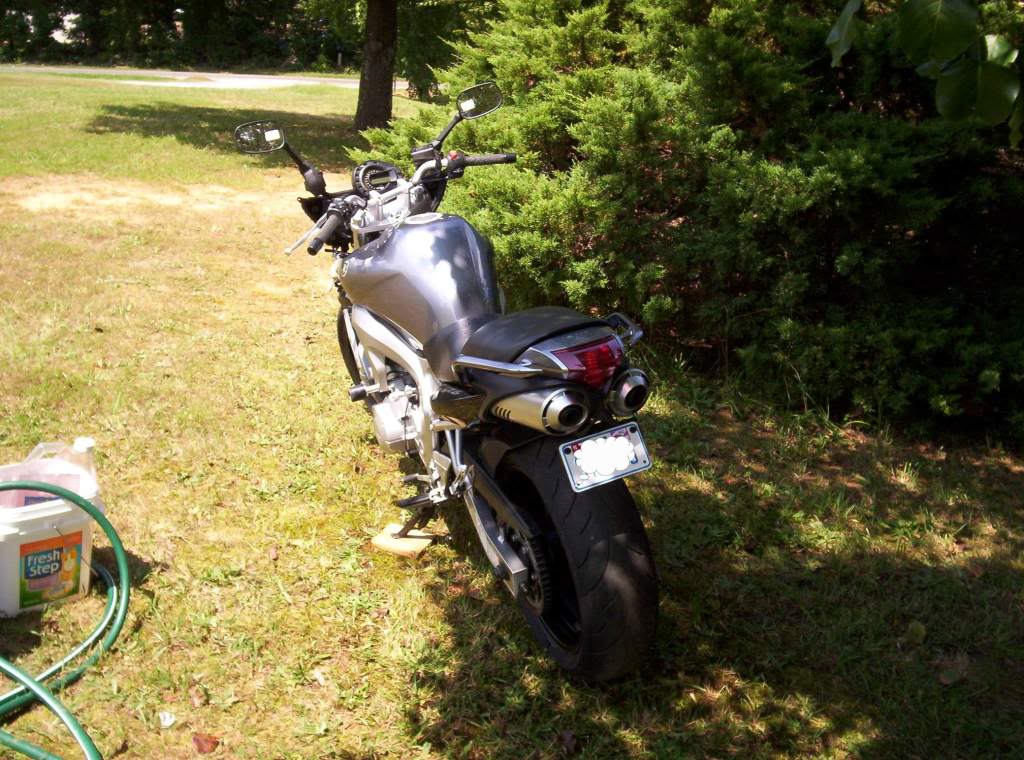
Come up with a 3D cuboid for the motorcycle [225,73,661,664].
[{"bbox_3d":[-0.175,-0.083,3.139,0.870,1.290,2.050,-15,21,-19],"label":"motorcycle"}]

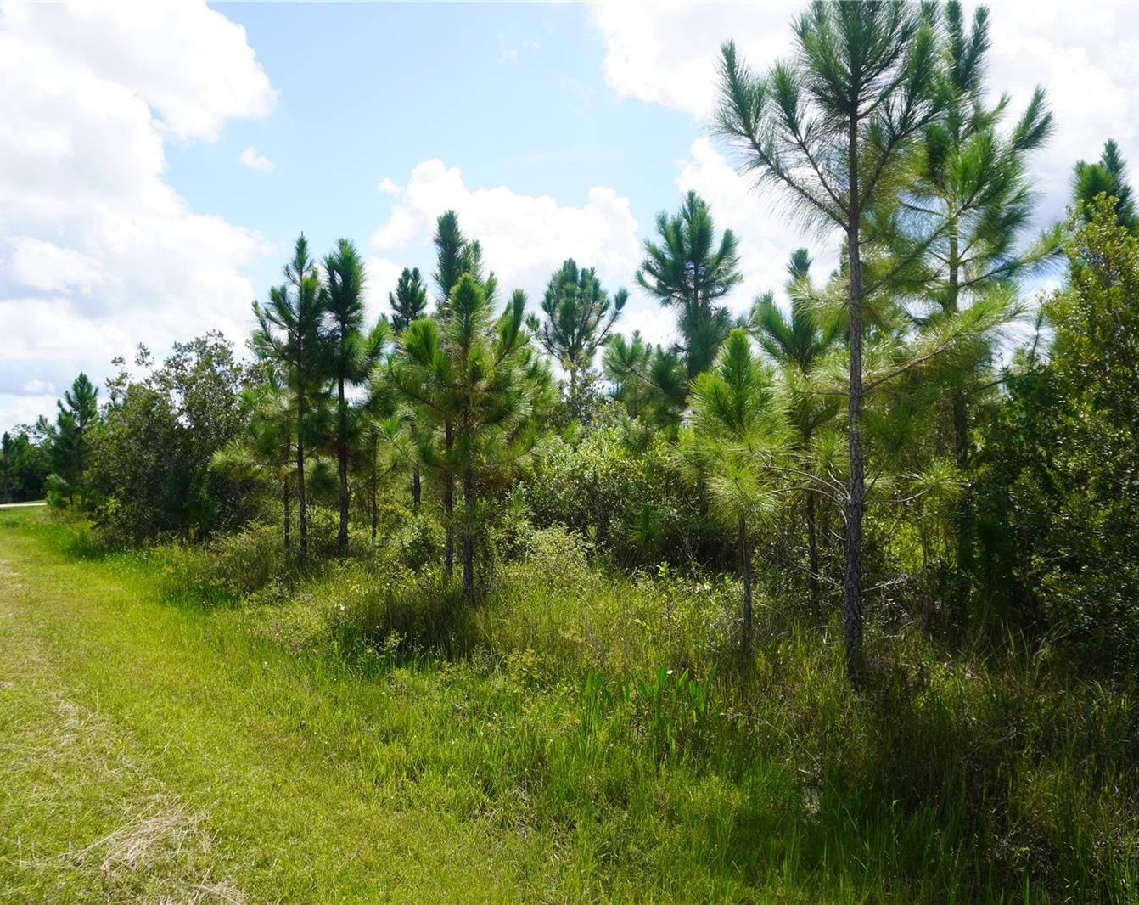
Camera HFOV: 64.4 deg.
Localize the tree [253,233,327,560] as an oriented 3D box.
[{"bbox_3d":[-5.130,-0.990,16.600,1.370,6.050,1.370,0,-2,0],"label":"tree"}]

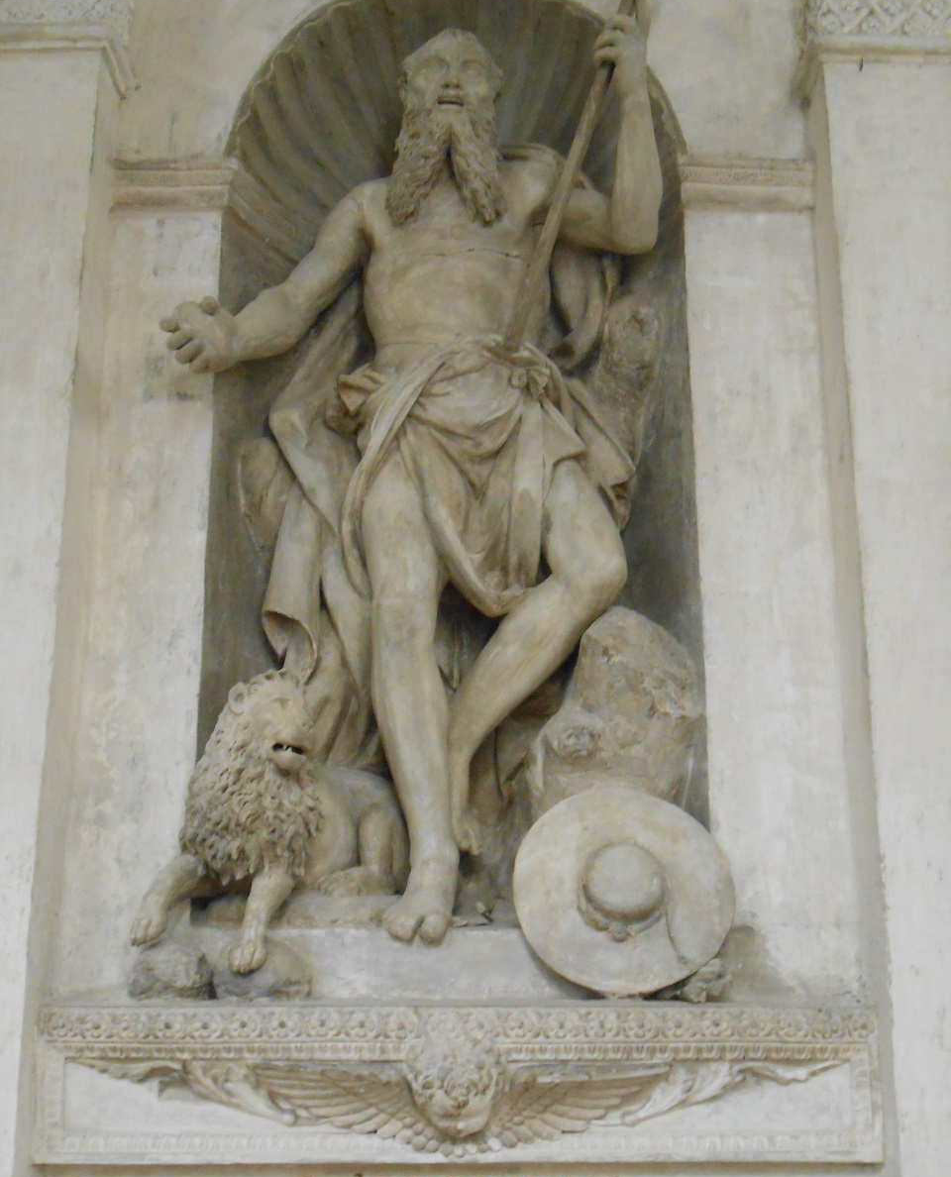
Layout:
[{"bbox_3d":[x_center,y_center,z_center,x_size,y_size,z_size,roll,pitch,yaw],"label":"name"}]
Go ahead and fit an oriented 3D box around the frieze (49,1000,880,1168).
[{"bbox_3d":[-0.033,0.919,3.330,1.565,0.290,0.120,0,-19,0],"label":"frieze"}]

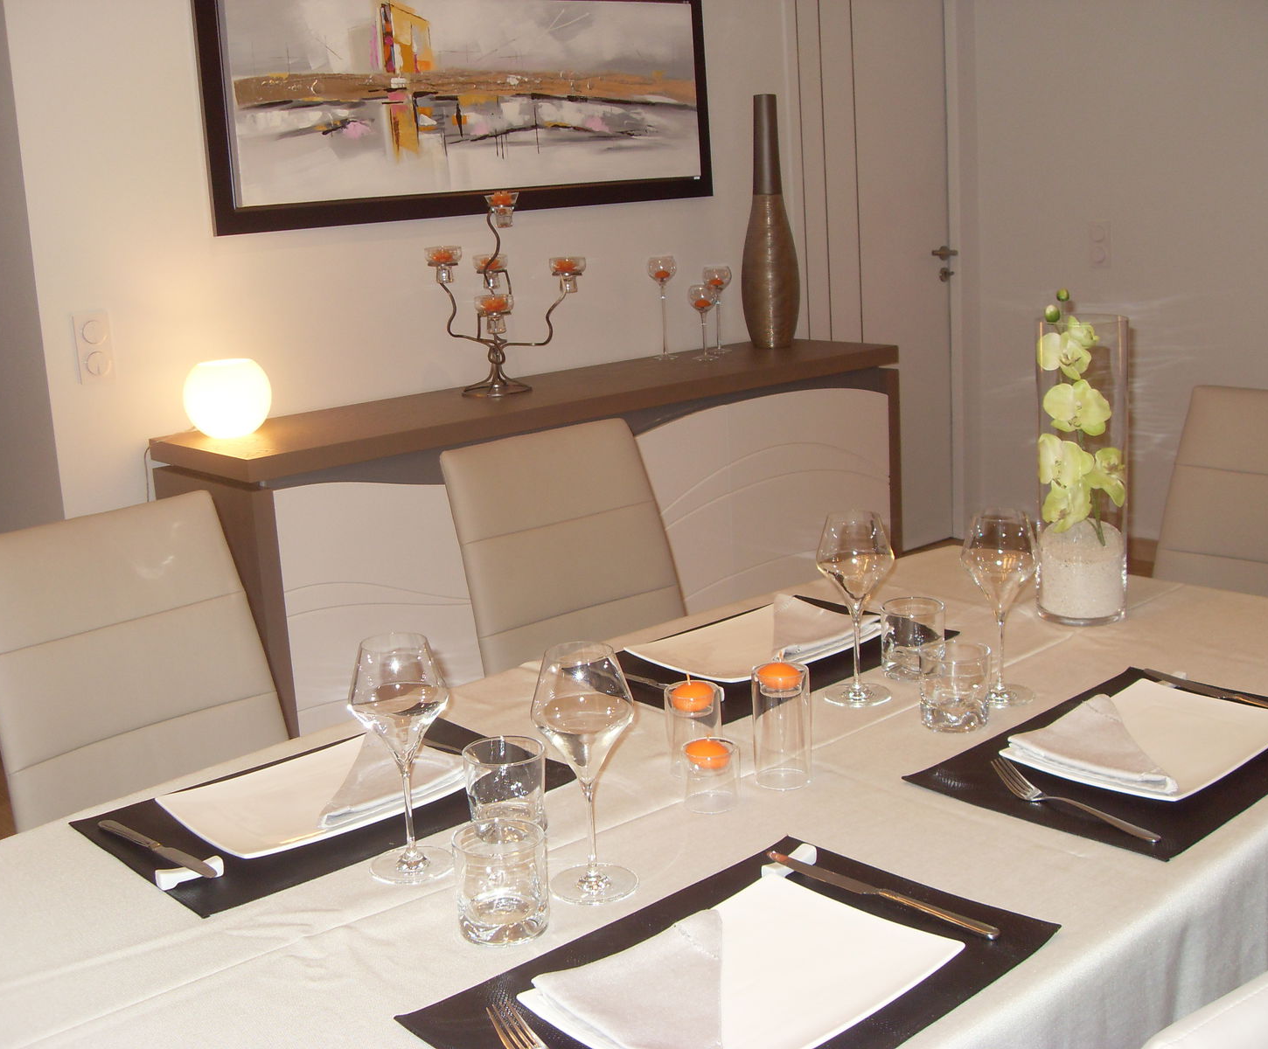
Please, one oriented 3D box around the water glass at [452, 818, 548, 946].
[{"bbox_3d":[-0.110,0.300,1.190,0.077,0.079,0.077,-3,13,1],"label":"water glass"}]

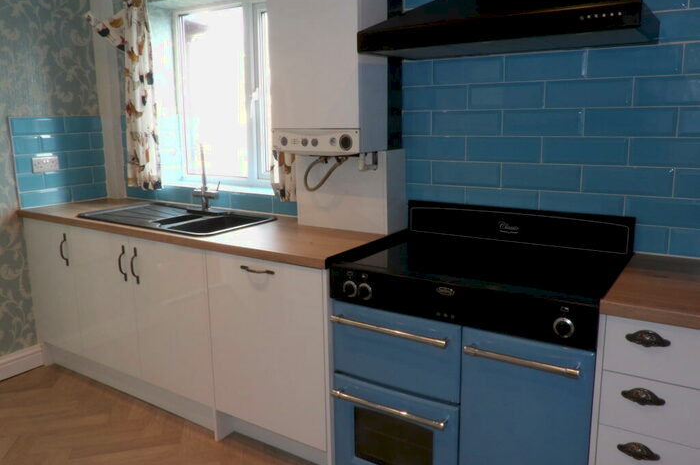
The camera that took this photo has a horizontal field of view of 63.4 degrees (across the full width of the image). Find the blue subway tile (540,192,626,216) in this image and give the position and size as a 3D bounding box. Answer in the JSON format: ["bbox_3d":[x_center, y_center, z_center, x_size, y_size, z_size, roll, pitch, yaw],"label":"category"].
[{"bbox_3d":[0.875,-0.099,2.149,0.300,0.100,0.010,6,13,32],"label":"blue subway tile"}]

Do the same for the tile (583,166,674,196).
[{"bbox_3d":[0.997,-0.187,2.052,0.300,0.100,0.010,6,13,32],"label":"tile"}]

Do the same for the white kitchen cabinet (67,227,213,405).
[{"bbox_3d":[-0.851,0.321,2.894,1.002,0.713,0.580,6,13,34],"label":"white kitchen cabinet"}]

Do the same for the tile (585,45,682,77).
[{"bbox_3d":[0.966,-0.582,1.931,0.296,0.099,0.010,7,14,32],"label":"tile"}]

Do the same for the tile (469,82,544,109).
[{"bbox_3d":[0.611,-0.533,2.227,0.300,0.100,0.010,6,13,32],"label":"tile"}]

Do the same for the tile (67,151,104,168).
[{"bbox_3d":[-1.614,-0.448,3.471,0.010,0.100,0.244,6,13,32],"label":"tile"}]

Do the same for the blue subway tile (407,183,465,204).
[{"bbox_3d":[0.365,-0.154,2.465,0.292,0.100,0.010,6,13,32],"label":"blue subway tile"}]

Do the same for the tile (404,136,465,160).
[{"bbox_3d":[0.350,-0.353,2.387,0.296,0.099,0.010,7,14,32],"label":"tile"}]

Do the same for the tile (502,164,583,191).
[{"bbox_3d":[0.728,-0.210,2.167,0.296,0.099,0.010,7,14,32],"label":"tile"}]

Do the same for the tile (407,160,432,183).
[{"bbox_3d":[0.297,-0.263,2.486,0.135,0.100,0.010,6,13,32],"label":"tile"}]

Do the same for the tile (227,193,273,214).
[{"bbox_3d":[-0.524,-0.160,3.008,0.296,0.096,0.010,7,14,32],"label":"tile"}]

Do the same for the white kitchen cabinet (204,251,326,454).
[{"bbox_3d":[-0.176,0.399,2.441,0.595,0.713,0.580,6,13,34],"label":"white kitchen cabinet"}]

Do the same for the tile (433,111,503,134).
[{"bbox_3d":[0.470,-0.436,2.268,0.300,0.100,0.010,6,13,34],"label":"tile"}]

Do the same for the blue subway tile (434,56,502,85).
[{"bbox_3d":[0.466,-0.635,2.229,0.300,0.100,0.010,6,13,34],"label":"blue subway tile"}]

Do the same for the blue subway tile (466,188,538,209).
[{"bbox_3d":[0.607,-0.125,2.265,0.296,0.099,0.010,7,14,32],"label":"blue subway tile"}]

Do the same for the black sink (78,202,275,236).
[{"bbox_3d":[-0.893,0.005,2.887,1.000,0.180,0.500,6,13,32],"label":"black sink"}]

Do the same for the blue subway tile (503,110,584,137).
[{"bbox_3d":[0.717,-0.407,2.103,0.300,0.100,0.010,6,13,34],"label":"blue subway tile"}]

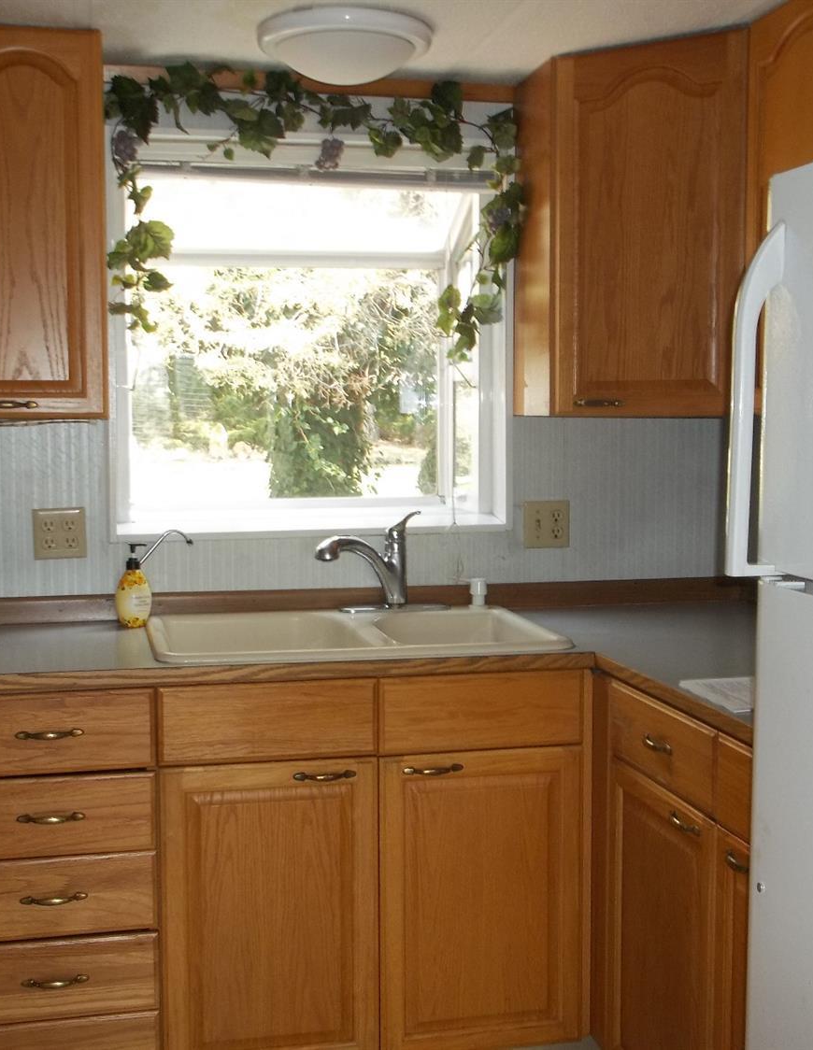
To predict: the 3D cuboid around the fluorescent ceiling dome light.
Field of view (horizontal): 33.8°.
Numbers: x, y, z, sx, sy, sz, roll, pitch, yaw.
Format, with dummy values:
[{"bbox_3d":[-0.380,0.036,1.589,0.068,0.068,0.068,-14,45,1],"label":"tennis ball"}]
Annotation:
[{"bbox_3d":[-0.125,-0.955,2.737,0.356,0.100,0.356,0,4,0],"label":"fluorescent ceiling dome light"}]

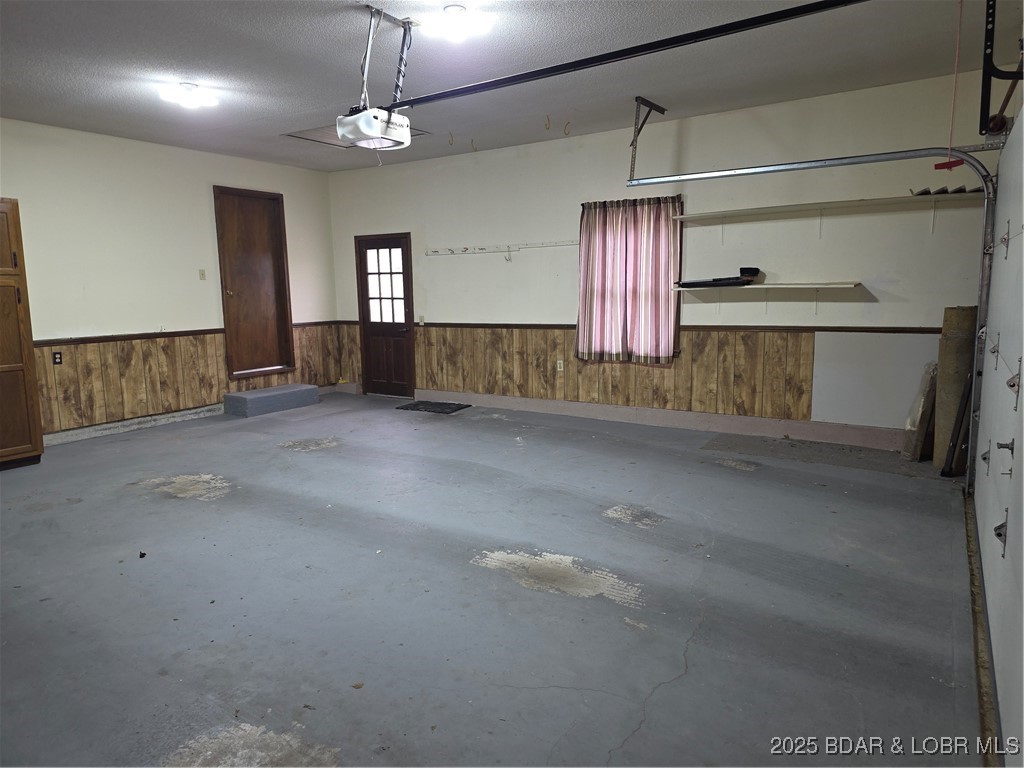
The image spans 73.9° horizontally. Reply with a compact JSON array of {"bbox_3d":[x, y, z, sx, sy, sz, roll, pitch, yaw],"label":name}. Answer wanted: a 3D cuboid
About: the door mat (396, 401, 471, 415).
[{"bbox_3d":[-0.947,0.277,8.172,0.780,0.012,0.550,4,10,33],"label":"door mat"}]

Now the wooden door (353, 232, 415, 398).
[{"bbox_3d":[-1.646,-0.879,8.866,0.930,2.090,0.090,4,10,33],"label":"wooden door"}]

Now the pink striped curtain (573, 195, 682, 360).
[{"bbox_3d":[1.132,-1.023,6.836,1.130,1.610,0.110,4,10,33],"label":"pink striped curtain"}]

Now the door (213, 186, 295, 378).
[{"bbox_3d":[-3.121,-1.208,8.259,0.100,2.205,0.955,4,10,33],"label":"door"}]

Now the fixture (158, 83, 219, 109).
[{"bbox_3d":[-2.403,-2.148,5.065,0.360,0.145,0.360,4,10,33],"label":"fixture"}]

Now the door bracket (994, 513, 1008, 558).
[{"bbox_3d":[1.796,0.546,2.511,0.045,0.160,0.070,4,10,33],"label":"door bracket"}]

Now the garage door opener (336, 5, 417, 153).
[{"bbox_3d":[-0.834,-1.762,4.021,0.390,0.680,0.310,4,10,33],"label":"garage door opener"}]

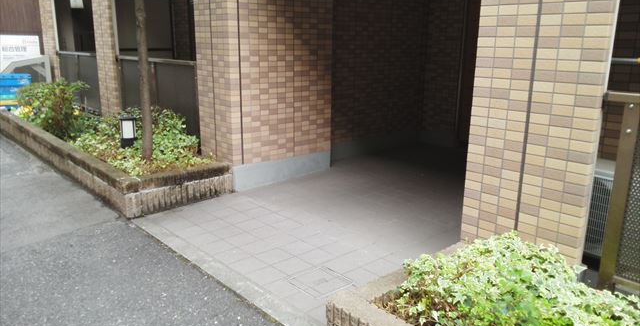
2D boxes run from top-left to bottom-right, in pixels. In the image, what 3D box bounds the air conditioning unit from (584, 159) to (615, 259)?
[{"bbox_3d":[1.715,0.282,2.967,0.300,0.530,0.760,-11,18,-40],"label":"air conditioning unit"}]

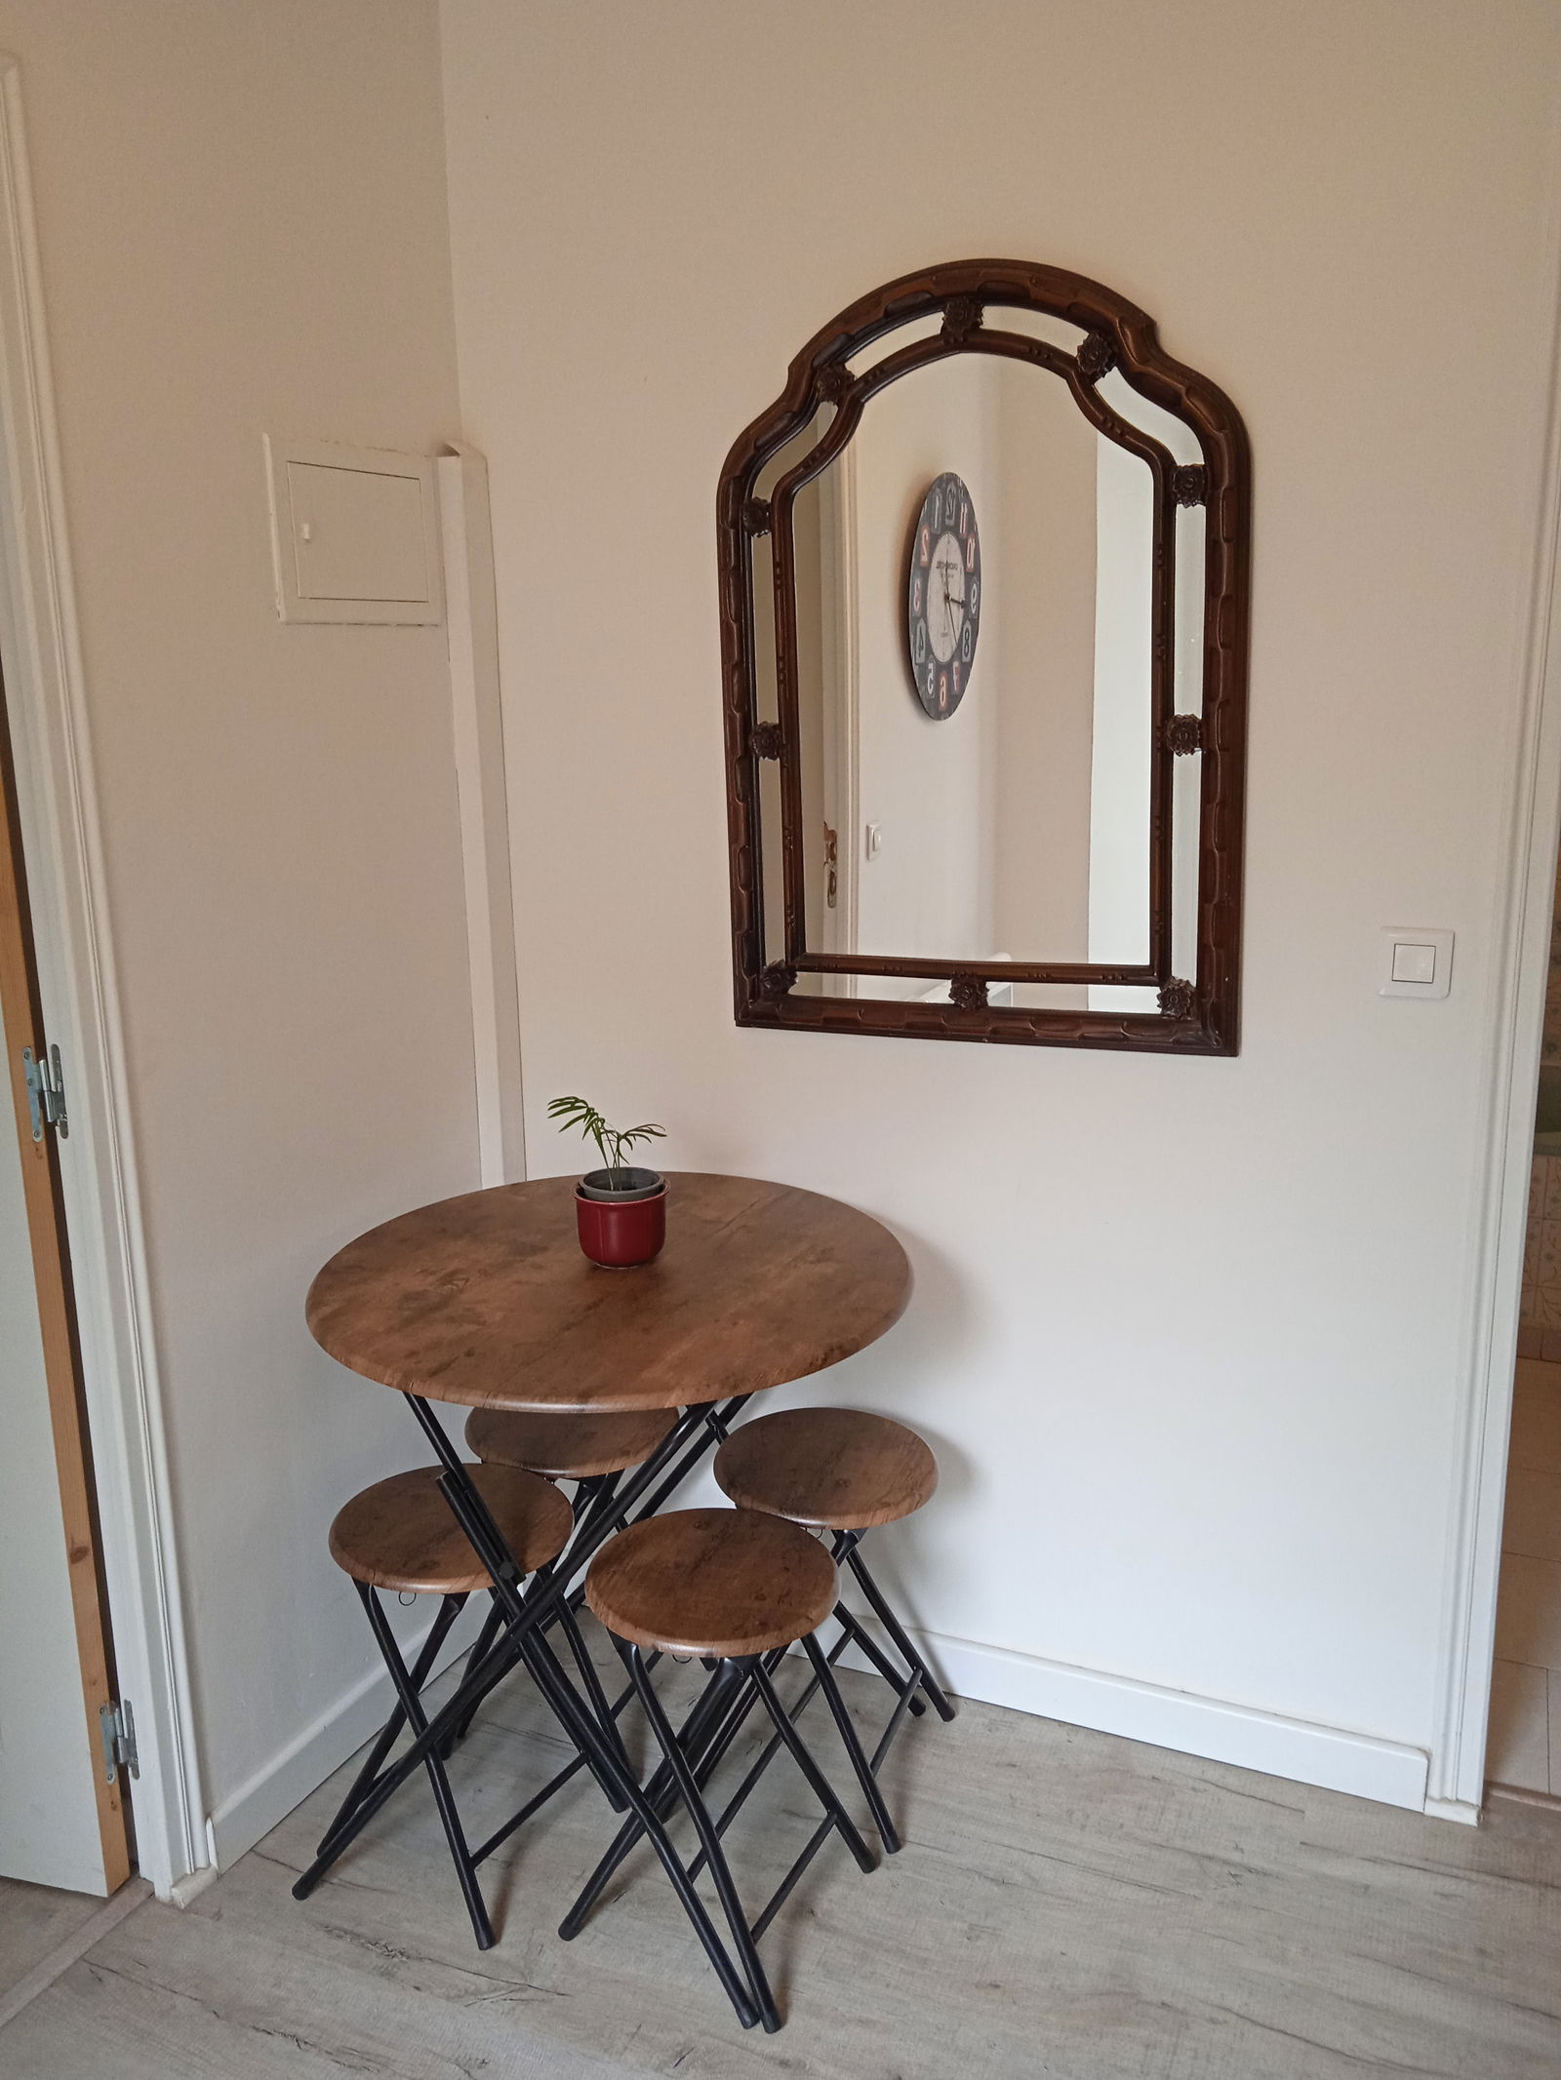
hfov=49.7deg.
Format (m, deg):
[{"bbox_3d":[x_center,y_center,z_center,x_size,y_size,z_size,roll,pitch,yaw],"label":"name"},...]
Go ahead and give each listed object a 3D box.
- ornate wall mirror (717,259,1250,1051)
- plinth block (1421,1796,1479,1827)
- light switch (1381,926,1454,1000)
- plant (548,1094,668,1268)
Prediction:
[{"bbox_3d":[0.238,-0.476,2.168,0.708,0.981,0.040,4,13,25],"label":"ornate wall mirror"},{"bbox_3d":[0.866,0.993,2.171,0.067,0.021,0.017,5,14,25],"label":"plinth block"},{"bbox_3d":[0.762,-0.091,2.018,0.082,0.083,0.011,5,14,25],"label":"light switch"},{"bbox_3d":[-0.213,0.172,2.109,0.149,0.212,0.135,-2,13,-6],"label":"plant"}]

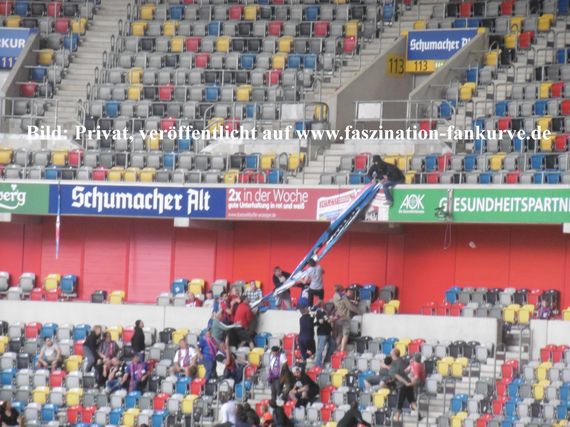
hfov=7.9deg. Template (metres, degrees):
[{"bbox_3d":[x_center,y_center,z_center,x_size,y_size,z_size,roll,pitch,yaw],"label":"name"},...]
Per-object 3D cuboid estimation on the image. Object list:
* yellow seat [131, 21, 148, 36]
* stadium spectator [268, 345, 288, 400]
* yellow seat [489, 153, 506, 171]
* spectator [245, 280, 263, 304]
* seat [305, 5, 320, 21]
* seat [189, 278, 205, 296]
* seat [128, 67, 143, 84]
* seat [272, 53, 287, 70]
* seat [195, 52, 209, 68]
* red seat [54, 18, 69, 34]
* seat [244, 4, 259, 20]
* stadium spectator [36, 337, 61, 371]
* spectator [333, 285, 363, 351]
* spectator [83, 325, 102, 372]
[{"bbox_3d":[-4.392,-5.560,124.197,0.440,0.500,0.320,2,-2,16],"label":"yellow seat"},{"bbox_3d":[-0.214,4.371,110.000,0.500,1.690,0.350,2,-2,20],"label":"stadium spectator"},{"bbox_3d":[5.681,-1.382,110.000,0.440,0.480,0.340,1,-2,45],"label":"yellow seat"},{"bbox_3d":[-0.821,2.373,107.300,0.550,1.250,0.750,1,2,30],"label":"spectator"},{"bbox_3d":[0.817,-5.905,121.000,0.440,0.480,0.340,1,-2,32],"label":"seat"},{"bbox_3d":[-2.365,2.005,111.200,0.450,0.500,0.340,1,-2,30],"label":"seat"},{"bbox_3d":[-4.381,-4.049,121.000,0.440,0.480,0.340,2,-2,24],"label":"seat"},{"bbox_3d":[-0.157,-4.340,117.500,0.440,0.480,0.320,1,-2,28],"label":"seat"},{"bbox_3d":[-2.374,-4.350,117.000,0.440,0.470,0.320,1,-2,31],"label":"seat"},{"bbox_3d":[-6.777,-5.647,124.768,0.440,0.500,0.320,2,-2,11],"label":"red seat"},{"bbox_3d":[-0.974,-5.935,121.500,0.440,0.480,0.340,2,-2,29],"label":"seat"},{"bbox_3d":[-6.207,3.832,108.000,0.580,1.200,0.780,1,2,22],"label":"stadium spectator"},{"bbox_3d":[1.562,2.692,104.500,0.600,1.750,0.550,4,-2,-40],"label":"spectator"},{"bbox_3d":[-5.025,3.638,107.700,0.700,1.500,0.520,1,-2,30],"label":"spectator"}]

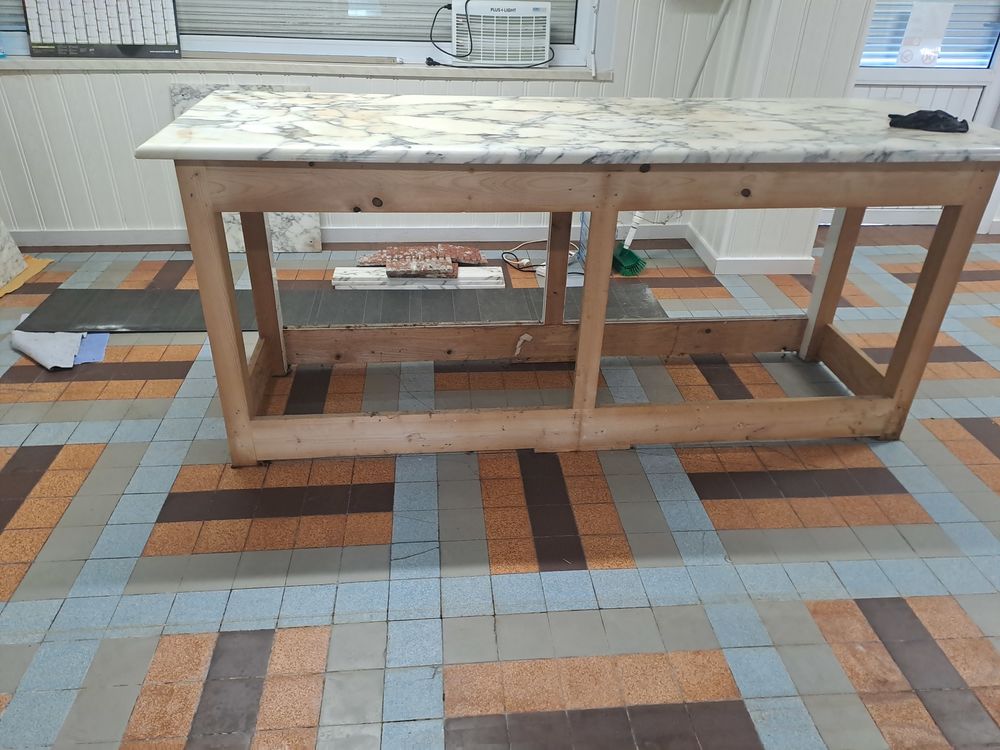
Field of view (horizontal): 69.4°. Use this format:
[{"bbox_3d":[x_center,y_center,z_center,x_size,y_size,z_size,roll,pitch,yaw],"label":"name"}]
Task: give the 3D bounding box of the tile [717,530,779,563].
[{"bbox_3d":[0.651,0.454,1.892,0.122,0.010,0.122,-1,31,-5],"label":"tile"}]

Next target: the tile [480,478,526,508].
[{"bbox_3d":[0.010,0.341,2.069,0.124,0.010,0.124,-1,31,-5],"label":"tile"}]

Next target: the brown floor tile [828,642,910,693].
[{"bbox_3d":[0.670,0.533,1.314,0.101,0.010,0.101,-1,30,-5],"label":"brown floor tile"}]

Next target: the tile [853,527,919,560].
[{"bbox_3d":[1.022,0.447,1.923,0.122,0.010,0.122,-1,31,-5],"label":"tile"}]

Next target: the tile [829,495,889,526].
[{"bbox_3d":[0.984,0.375,1.976,0.119,0.012,0.119,-1,31,-5],"label":"tile"}]

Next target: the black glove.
[{"bbox_3d":[1.420,-0.849,2.407,0.218,0.040,0.110,8,31,10],"label":"black glove"}]

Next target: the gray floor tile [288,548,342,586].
[{"bbox_3d":[-0.383,0.403,1.503,0.103,0.011,0.103,-1,31,-5],"label":"gray floor tile"}]

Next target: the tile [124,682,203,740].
[{"bbox_3d":[-0.654,0.658,1.412,0.120,0.010,0.120,-1,30,-5],"label":"tile"}]

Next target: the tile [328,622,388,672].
[{"bbox_3d":[-0.313,0.601,1.594,0.122,0.010,0.122,-1,31,-5],"label":"tile"}]

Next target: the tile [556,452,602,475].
[{"bbox_3d":[0.247,0.270,2.199,0.124,0.010,0.124,-1,31,-5],"label":"tile"}]

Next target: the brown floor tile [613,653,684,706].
[{"bbox_3d":[0.318,0.656,1.560,0.124,0.010,0.124,-1,31,-5],"label":"brown floor tile"}]

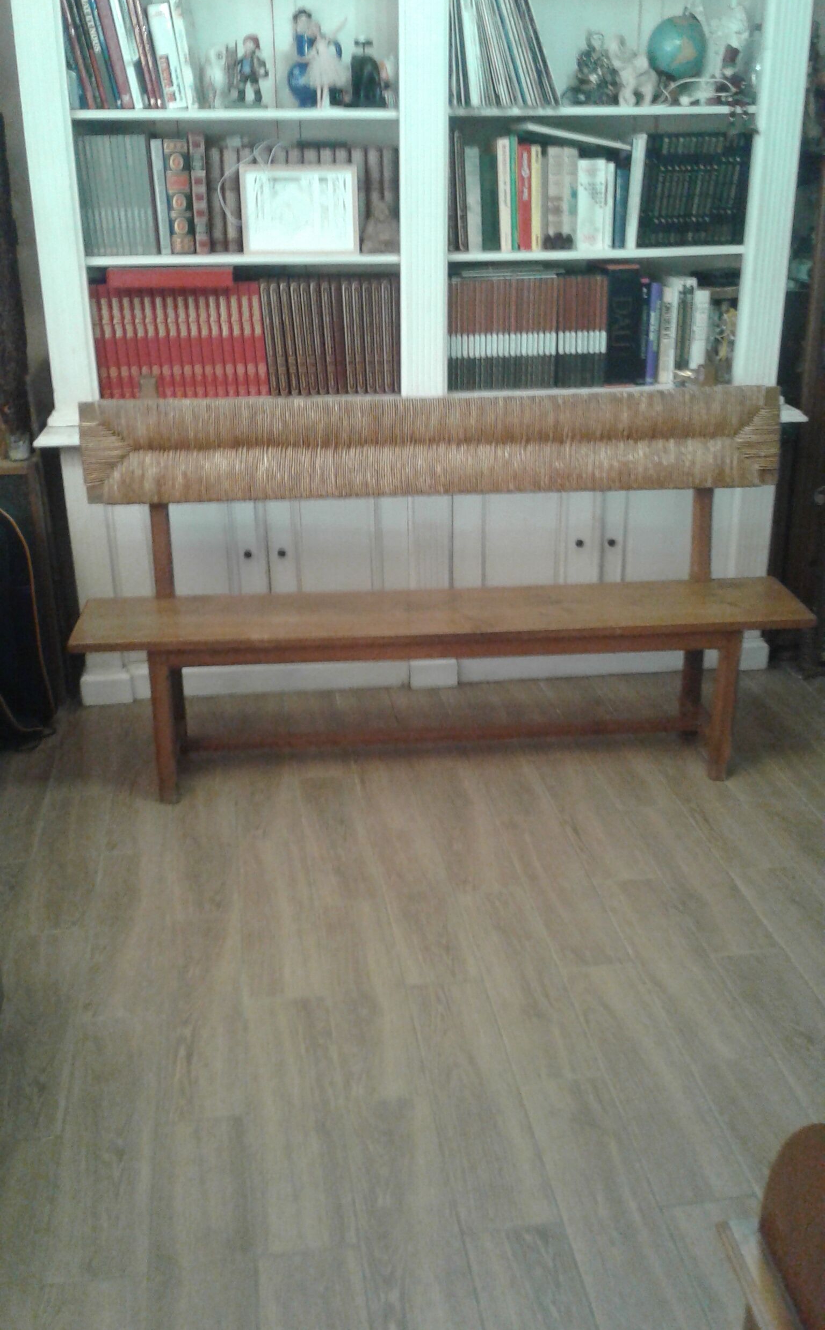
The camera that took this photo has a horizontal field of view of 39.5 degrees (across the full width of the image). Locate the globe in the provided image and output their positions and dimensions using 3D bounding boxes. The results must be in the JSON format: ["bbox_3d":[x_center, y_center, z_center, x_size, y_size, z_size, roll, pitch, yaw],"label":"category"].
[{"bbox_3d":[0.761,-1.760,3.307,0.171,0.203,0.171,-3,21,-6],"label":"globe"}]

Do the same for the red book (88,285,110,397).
[{"bbox_3d":[-0.915,-0.964,3.412,0.031,0.316,0.225,-4,20,-6],"label":"red book"}]

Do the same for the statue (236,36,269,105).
[{"bbox_3d":[-0.431,-1.619,3.144,0.088,0.186,0.070,-3,21,-6],"label":"statue"}]

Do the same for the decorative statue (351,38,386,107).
[{"bbox_3d":[-0.123,-1.657,3.223,0.092,0.172,0.085,-3,20,-6],"label":"decorative statue"}]

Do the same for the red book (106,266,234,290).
[{"bbox_3d":[-0.701,-1.139,3.366,0.352,0.055,0.250,-3,21,-6],"label":"red book"}]

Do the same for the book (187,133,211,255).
[{"bbox_3d":[-0.608,-1.351,3.314,0.043,0.312,0.230,-3,21,-6],"label":"book"}]

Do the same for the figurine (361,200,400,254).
[{"bbox_3d":[-0.087,-1.266,3.323,0.116,0.149,0.090,-3,20,-6],"label":"figurine"}]

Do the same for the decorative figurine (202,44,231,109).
[{"bbox_3d":[-0.538,-1.620,3.174,0.074,0.171,0.090,-3,21,-6],"label":"decorative figurine"}]

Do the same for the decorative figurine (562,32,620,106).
[{"bbox_3d":[0.517,-1.710,3.307,0.144,0.188,0.120,-3,20,-6],"label":"decorative figurine"}]

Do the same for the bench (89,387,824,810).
[{"bbox_3d":[0.078,-0.207,3.006,1.849,0.971,0.426,-2,21,-3],"label":"bench"}]

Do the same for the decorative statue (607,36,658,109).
[{"bbox_3d":[0.632,-1.699,3.294,0.128,0.185,0.110,-3,20,-6],"label":"decorative statue"}]

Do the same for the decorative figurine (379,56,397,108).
[{"bbox_3d":[-0.068,-1.632,3.224,0.057,0.146,0.060,-3,21,-6],"label":"decorative figurine"}]

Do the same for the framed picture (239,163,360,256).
[{"bbox_3d":[-0.327,-1.299,3.284,0.329,0.237,0.022,-3,12,-5],"label":"framed picture"}]

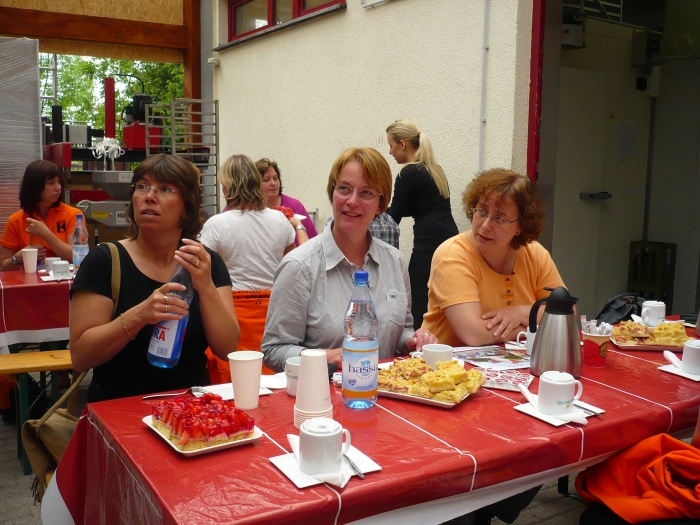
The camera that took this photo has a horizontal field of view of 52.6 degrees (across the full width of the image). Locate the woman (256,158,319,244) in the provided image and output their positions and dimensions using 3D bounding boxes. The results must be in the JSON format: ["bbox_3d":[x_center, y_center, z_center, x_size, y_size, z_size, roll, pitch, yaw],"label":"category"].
[{"bbox_3d":[-0.461,0.076,4.355,0.540,1.400,0.600,-3,8,-23],"label":"woman"}]

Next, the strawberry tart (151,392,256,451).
[{"bbox_3d":[-0.318,0.338,1.521,0.152,0.048,0.180,-4,9,-33],"label":"strawberry tart"}]

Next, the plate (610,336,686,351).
[{"bbox_3d":[0.983,0.260,2.341,0.250,0.022,0.190,0,7,-3],"label":"plate"}]

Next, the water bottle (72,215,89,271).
[{"bbox_3d":[-1.513,-0.106,3.970,0.086,0.326,0.086,-1,7,-21],"label":"water bottle"}]

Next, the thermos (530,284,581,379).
[{"bbox_3d":[0.580,0.190,1.980,0.145,0.247,0.139,1,7,7],"label":"thermos"}]

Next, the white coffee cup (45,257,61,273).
[{"bbox_3d":[-1.609,0.018,3.879,0.111,0.081,0.080,-5,9,-37],"label":"white coffee cup"}]

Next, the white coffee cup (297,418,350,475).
[{"bbox_3d":[-0.042,0.344,1.339,0.111,0.081,0.080,-5,9,-37],"label":"white coffee cup"}]

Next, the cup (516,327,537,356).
[{"bbox_3d":[0.577,0.245,2.205,0.111,0.081,0.080,2,8,15],"label":"cup"}]

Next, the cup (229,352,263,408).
[{"bbox_3d":[-0.248,0.284,1.696,0.087,0.123,0.087,0,7,0],"label":"cup"}]

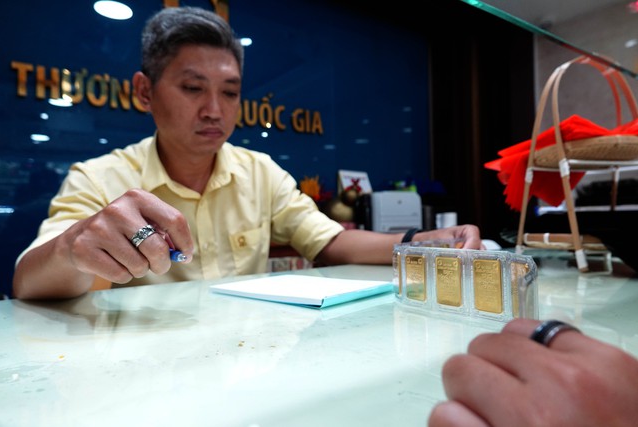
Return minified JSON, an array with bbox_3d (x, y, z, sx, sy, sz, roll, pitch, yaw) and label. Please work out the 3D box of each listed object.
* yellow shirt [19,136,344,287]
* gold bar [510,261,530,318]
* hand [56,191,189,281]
[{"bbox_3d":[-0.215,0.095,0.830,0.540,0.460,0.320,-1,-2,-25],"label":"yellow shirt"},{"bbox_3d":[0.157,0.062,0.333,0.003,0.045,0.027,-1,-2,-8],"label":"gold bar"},{"bbox_3d":[-0.167,0.021,0.370,0.115,0.082,0.085,-3,-2,44],"label":"hand"}]

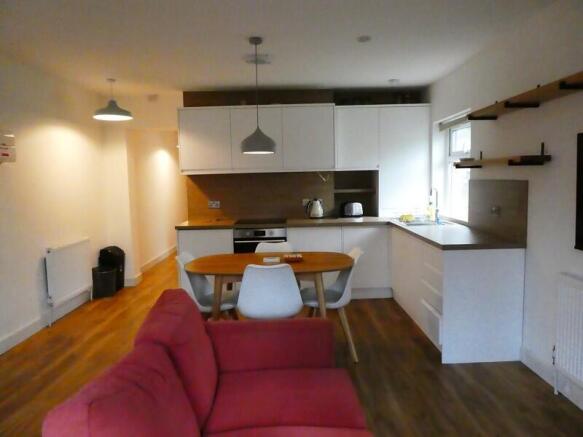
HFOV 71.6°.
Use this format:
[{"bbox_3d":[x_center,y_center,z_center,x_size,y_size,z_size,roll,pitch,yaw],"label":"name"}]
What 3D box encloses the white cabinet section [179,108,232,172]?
[{"bbox_3d":[-1.002,-0.928,4.876,0.609,0.738,0.320,-1,6,0],"label":"white cabinet section"}]

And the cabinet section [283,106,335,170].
[{"bbox_3d":[0.205,-0.960,4.882,0.609,0.743,0.320,-1,6,0],"label":"cabinet section"}]

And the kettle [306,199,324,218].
[{"bbox_3d":[0.297,-0.122,4.976,0.215,0.245,0.160,-1,6,0],"label":"kettle"}]

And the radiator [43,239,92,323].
[{"bbox_3d":[-2.407,0.621,4.367,0.105,0.690,0.830,-1,6,0],"label":"radiator"}]

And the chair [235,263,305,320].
[{"bbox_3d":[-0.145,0.703,3.071,0.480,0.825,0.530,-1,6,0],"label":"chair"}]

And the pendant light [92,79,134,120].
[{"bbox_3d":[-1.882,-1.258,4.247,0.435,0.408,0.435,-1,6,0],"label":"pendant light"}]

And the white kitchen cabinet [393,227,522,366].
[{"bbox_3d":[1.409,0.568,3.741,0.590,0.863,1.530,-1,6,-1],"label":"white kitchen cabinet"}]

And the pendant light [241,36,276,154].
[{"bbox_3d":[-0.253,-0.909,3.017,0.265,0.835,0.265,-1,6,-1],"label":"pendant light"}]

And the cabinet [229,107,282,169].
[{"bbox_3d":[-0.405,-0.913,4.740,0.600,0.740,0.300,-1,6,-1],"label":"cabinet"}]

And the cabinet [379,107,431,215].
[{"bbox_3d":[1.329,-0.680,4.907,0.599,1.301,0.341,-1,6,0],"label":"cabinet"}]

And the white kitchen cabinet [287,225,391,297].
[{"bbox_3d":[0.539,0.483,4.864,1.152,0.867,0.589,-1,6,0],"label":"white kitchen cabinet"}]

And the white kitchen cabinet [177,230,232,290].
[{"bbox_3d":[-0.943,0.443,4.733,0.600,0.715,0.570,-1,6,-1],"label":"white kitchen cabinet"}]

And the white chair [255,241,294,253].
[{"bbox_3d":[-0.149,0.657,3.529,0.480,0.825,0.530,-1,6,0],"label":"white chair"}]

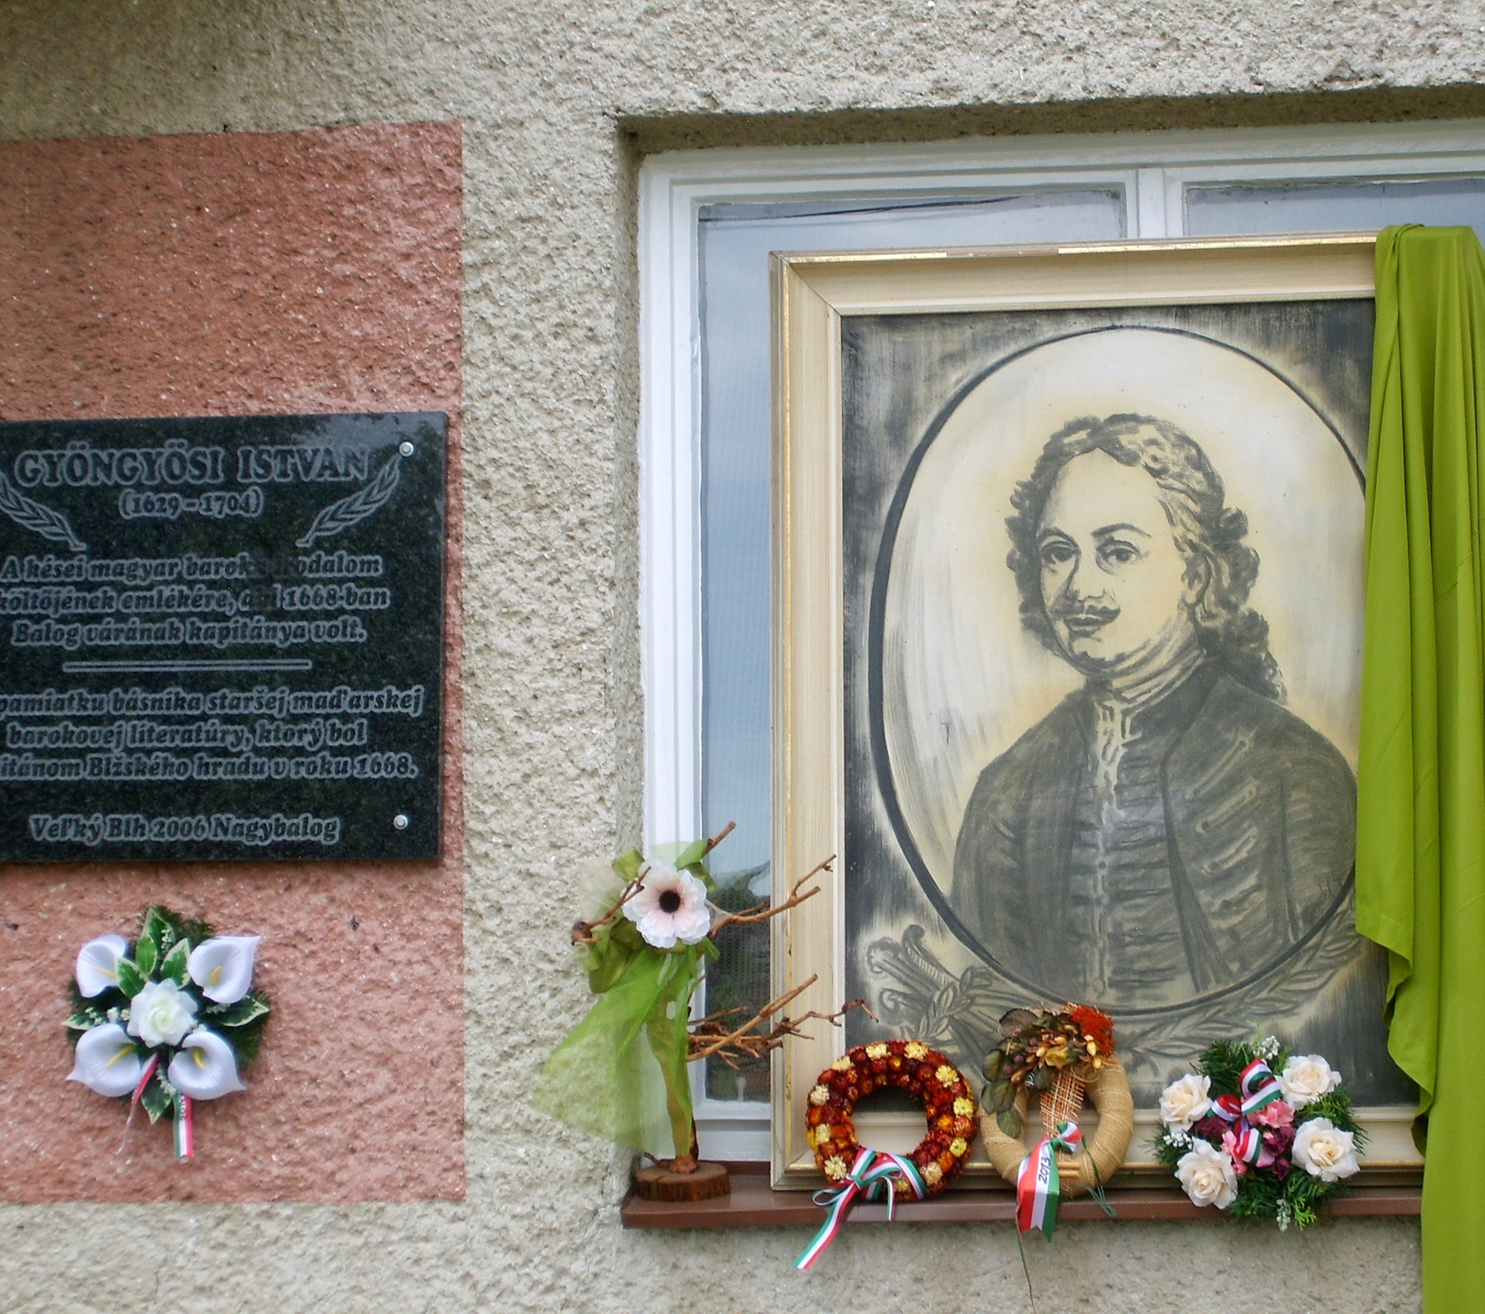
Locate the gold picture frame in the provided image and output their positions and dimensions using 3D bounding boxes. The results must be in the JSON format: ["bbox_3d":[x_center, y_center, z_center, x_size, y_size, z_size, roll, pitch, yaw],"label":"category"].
[{"bbox_3d":[0.428,0.047,4.061,0.794,1.079,0.045,-1,-13,6],"label":"gold picture frame"}]

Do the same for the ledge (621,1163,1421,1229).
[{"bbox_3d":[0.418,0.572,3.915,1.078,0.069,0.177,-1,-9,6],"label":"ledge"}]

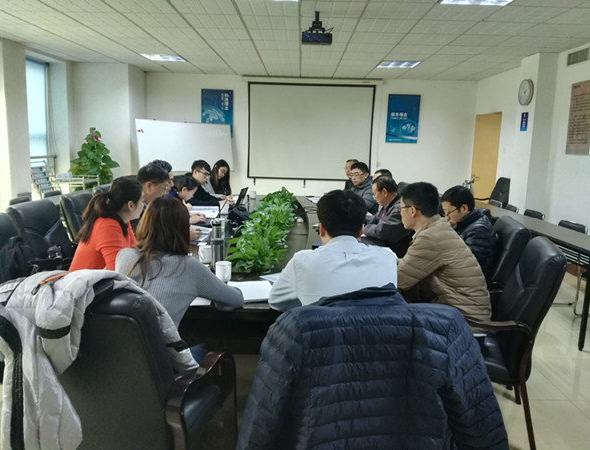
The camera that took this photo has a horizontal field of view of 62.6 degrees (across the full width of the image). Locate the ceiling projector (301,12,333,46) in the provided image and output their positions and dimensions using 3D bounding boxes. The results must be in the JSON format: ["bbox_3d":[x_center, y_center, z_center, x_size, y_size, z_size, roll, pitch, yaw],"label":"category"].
[{"bbox_3d":[0.210,-1.878,4.609,0.290,0.300,0.260,2,10,1],"label":"ceiling projector"}]

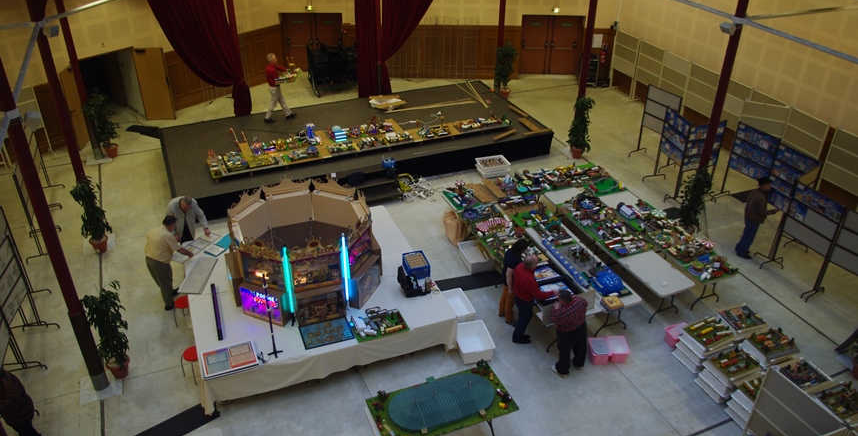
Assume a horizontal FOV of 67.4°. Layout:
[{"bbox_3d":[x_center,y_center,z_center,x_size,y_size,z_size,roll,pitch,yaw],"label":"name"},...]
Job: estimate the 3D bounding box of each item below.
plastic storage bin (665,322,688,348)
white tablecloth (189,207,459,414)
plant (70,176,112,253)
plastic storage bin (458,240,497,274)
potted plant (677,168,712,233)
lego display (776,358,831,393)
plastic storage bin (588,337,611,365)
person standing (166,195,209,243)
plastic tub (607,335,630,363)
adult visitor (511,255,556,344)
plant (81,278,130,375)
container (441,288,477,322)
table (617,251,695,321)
[{"bbox_3d":[4.270,2.012,10.958,0.410,0.210,0.310,-12,32,-21],"label":"plastic storage bin"},{"bbox_3d":[-2.076,1.350,11.416,3.900,0.700,3.920,-11,31,-20],"label":"white tablecloth"},{"bbox_3d":[-6.526,-0.109,12.409,0.660,1.630,0.660,-12,33,-21],"label":"plant"},{"bbox_3d":[0.886,0.785,12.475,0.480,0.260,0.740,-12,33,-21],"label":"plastic storage bin"},{"bbox_3d":[5.405,-0.242,12.991,0.550,1.600,0.550,-12,33,-21],"label":"potted plant"},{"bbox_3d":[5.421,2.246,9.311,0.590,0.150,0.500,-8,32,-16],"label":"lego display"},{"bbox_3d":[2.721,2.134,10.268,0.300,0.190,0.420,1,30,0],"label":"plastic storage bin"},{"bbox_3d":[-4.533,0.309,12.345,0.600,1.660,0.620,-11,31,-19],"label":"person standing"},{"bbox_3d":[3.110,2.183,10.634,0.330,0.210,0.430,-1,29,-3],"label":"plastic tub"},{"bbox_3d":[1.747,1.312,10.647,0.660,1.680,0.500,-11,31,-19],"label":"adult visitor"},{"bbox_3d":[-4.665,1.717,9.484,0.520,1.500,0.520,-12,33,-21],"label":"plant"},{"bbox_3d":[0.449,1.601,10.935,0.520,0.370,0.700,-9,32,-17],"label":"container"},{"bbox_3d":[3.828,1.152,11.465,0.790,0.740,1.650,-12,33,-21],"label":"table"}]

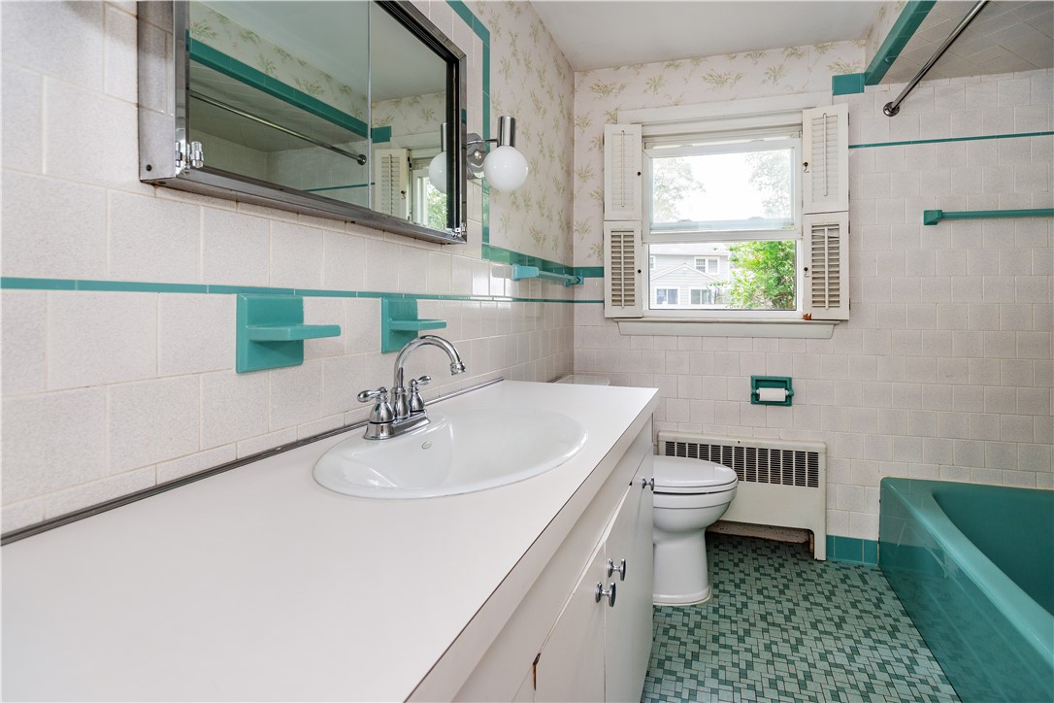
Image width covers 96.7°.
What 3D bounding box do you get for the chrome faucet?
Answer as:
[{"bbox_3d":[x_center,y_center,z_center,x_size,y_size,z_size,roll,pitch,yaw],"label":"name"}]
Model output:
[{"bbox_3d":[-0.188,0.059,0.836,0.165,0.175,0.200,2,4,23],"label":"chrome faucet"}]

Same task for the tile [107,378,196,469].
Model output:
[{"bbox_3d":[-0.485,0.087,0.612,0.010,0.109,0.108,2,4,23],"label":"tile"}]

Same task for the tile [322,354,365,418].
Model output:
[{"bbox_3d":[-0.362,0.067,0.926,0.010,0.111,0.109,1,3,22],"label":"tile"}]

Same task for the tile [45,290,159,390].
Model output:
[{"bbox_3d":[-0.512,-0.017,0.570,0.010,0.111,0.109,1,3,22],"label":"tile"}]

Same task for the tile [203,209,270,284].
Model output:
[{"bbox_3d":[-0.443,-0.156,0.711,0.010,0.109,0.108,2,4,23],"label":"tile"}]

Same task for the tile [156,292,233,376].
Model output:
[{"bbox_3d":[-0.464,-0.029,0.662,0.010,0.109,0.108,2,4,23],"label":"tile"}]

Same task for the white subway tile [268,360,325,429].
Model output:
[{"bbox_3d":[-0.405,0.073,0.823,0.010,0.111,0.109,1,3,22],"label":"white subway tile"}]

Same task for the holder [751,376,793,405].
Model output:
[{"bbox_3d":[1.096,0.177,2.096,0.173,0.130,0.071,1,3,17],"label":"holder"}]

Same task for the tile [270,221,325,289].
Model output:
[{"bbox_3d":[-0.400,-0.165,0.811,0.010,0.109,0.108,2,4,23],"label":"tile"}]

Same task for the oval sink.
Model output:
[{"bbox_3d":[-0.099,0.238,0.840,0.420,0.170,0.555,1,3,22],"label":"oval sink"}]

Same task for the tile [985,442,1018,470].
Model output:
[{"bbox_3d":[1.874,0.414,1.854,0.108,0.109,0.010,1,4,17],"label":"tile"}]

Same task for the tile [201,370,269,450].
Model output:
[{"bbox_3d":[-0.448,0.083,0.721,0.010,0.111,0.109,1,3,22],"label":"tile"}]

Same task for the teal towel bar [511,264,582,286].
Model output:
[{"bbox_3d":[0.114,-0.307,1.941,0.077,0.054,0.656,1,3,22],"label":"teal towel bar"}]

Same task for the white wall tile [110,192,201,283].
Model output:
[{"bbox_3d":[-0.485,-0.147,0.612,0.010,0.109,0.108,2,4,23],"label":"white wall tile"}]

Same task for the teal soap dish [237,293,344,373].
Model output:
[{"bbox_3d":[-0.374,-0.030,0.744,0.095,0.116,0.111,1,2,22],"label":"teal soap dish"}]

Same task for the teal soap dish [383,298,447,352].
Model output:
[{"bbox_3d":[-0.244,-0.059,1.035,0.100,0.117,0.113,2,4,23],"label":"teal soap dish"}]

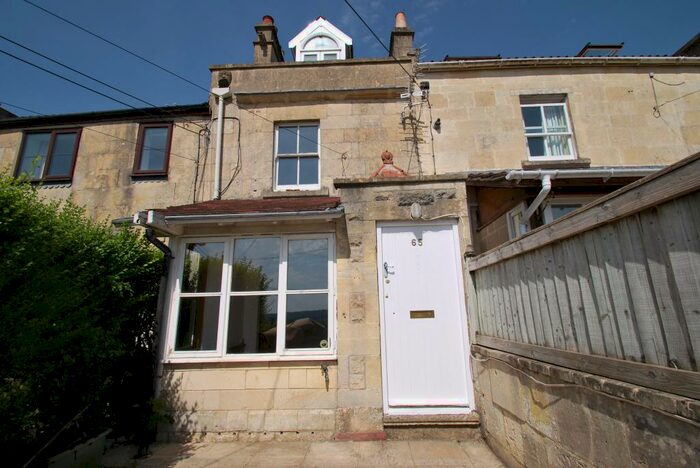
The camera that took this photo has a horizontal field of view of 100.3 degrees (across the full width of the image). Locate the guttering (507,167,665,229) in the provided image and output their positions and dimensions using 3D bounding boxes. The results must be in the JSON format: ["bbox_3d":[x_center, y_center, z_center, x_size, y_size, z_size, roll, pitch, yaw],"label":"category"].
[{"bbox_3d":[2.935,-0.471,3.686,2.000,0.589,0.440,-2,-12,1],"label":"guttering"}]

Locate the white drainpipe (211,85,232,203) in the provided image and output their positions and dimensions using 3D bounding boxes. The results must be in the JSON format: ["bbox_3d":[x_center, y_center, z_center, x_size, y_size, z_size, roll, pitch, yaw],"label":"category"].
[{"bbox_3d":[-2.221,-1.558,4.923,0.300,2.020,0.200,-1,-12,1],"label":"white drainpipe"}]

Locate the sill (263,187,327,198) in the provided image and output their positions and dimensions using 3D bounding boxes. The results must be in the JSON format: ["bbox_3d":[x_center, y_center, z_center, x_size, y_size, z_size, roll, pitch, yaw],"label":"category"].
[{"bbox_3d":[-0.866,-0.632,4.799,1.060,0.140,0.180,-1,-12,1],"label":"sill"}]

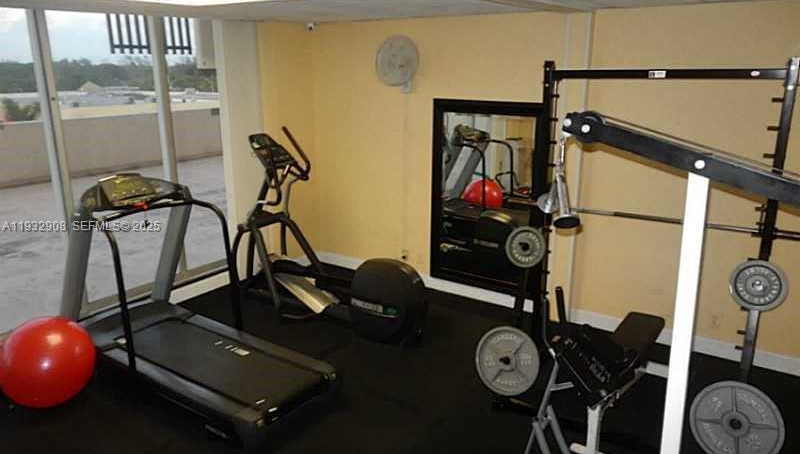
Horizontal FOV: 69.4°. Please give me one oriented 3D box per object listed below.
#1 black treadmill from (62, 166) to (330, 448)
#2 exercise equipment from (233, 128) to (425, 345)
[{"bbox_3d":[-1.422,0.360,3.882,2.054,1.402,0.845,10,20,31],"label":"black treadmill"},{"bbox_3d":[-0.644,0.006,4.813,2.033,1.530,0.706,10,20,31],"label":"exercise equipment"}]

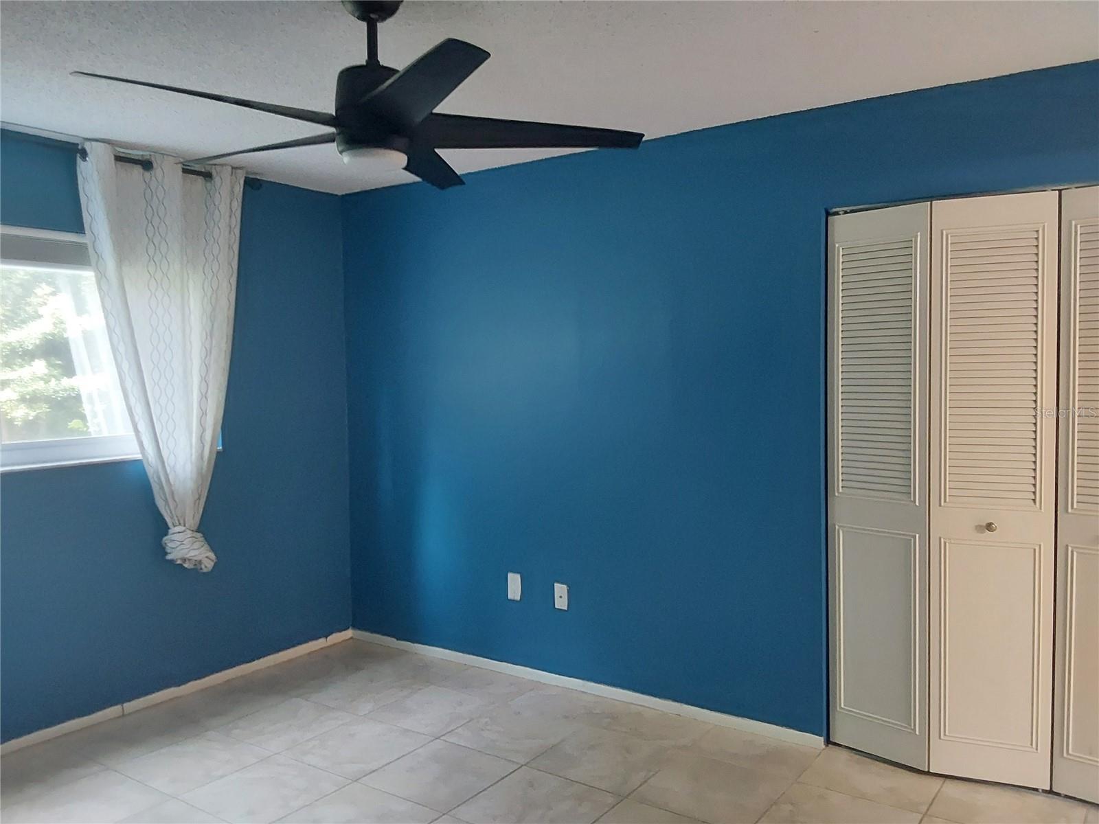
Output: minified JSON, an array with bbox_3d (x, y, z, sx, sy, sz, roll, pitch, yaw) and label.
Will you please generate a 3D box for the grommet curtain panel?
[{"bbox_3d":[-1.653,-0.190,3.942,0.140,1.855,0.760,1,3,35],"label":"grommet curtain panel"}]

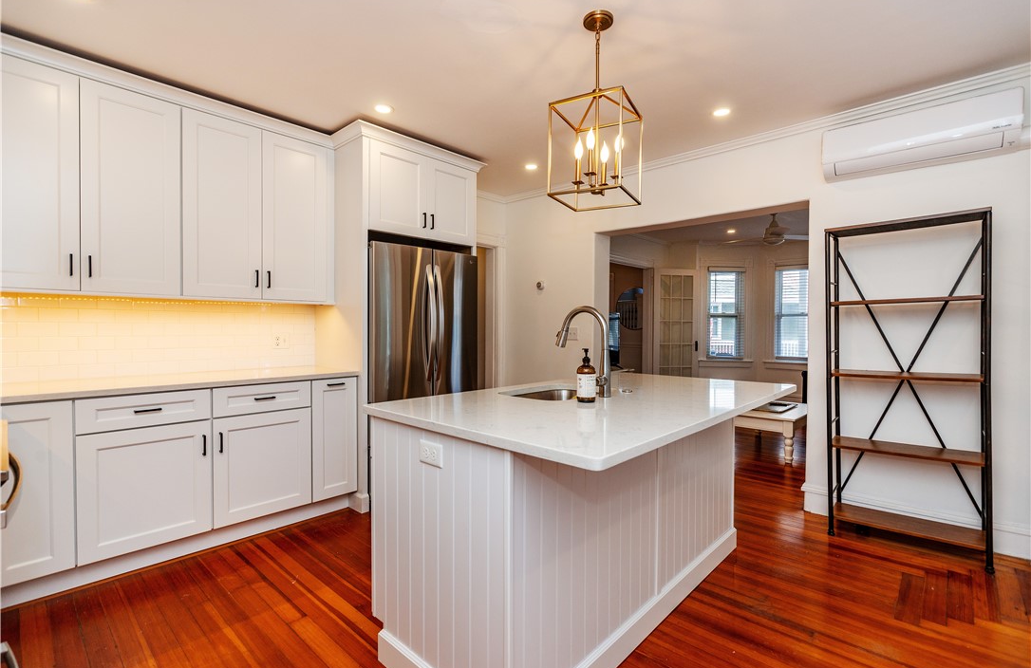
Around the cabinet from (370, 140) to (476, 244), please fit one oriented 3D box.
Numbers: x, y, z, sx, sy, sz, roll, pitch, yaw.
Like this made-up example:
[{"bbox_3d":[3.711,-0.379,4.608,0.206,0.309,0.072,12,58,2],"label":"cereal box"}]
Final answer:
[{"bbox_3d":[-0.887,-1.009,3.624,0.652,0.613,0.963,0,0,43],"label":"cabinet"}]

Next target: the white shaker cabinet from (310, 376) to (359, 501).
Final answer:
[{"bbox_3d":[-1.382,0.669,3.165,0.640,0.764,0.306,0,0,43],"label":"white shaker cabinet"}]

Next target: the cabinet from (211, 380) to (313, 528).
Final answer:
[{"bbox_3d":[-1.667,0.672,2.857,0.640,0.761,0.532,0,0,43],"label":"cabinet"}]

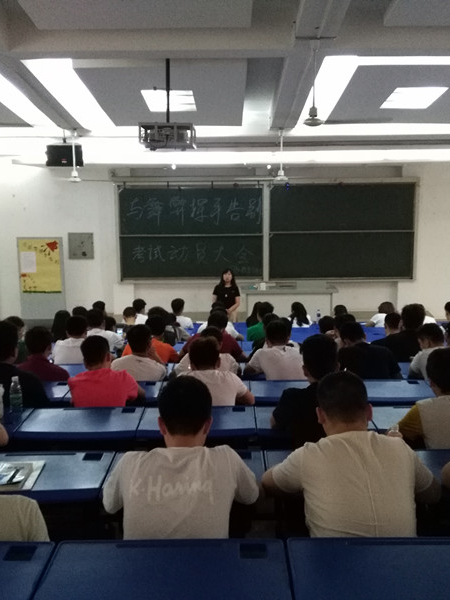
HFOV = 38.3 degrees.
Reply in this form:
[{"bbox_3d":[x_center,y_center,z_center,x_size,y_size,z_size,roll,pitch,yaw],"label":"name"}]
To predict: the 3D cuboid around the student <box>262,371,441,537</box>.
[{"bbox_3d":[0.418,0.820,2.197,0.590,1.200,0.680,0,8,0],"label":"student"}]

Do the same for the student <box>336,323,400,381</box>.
[{"bbox_3d":[0.952,0.738,4.786,0.561,1.228,0.720,-1,8,-1],"label":"student"}]

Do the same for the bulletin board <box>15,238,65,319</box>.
[{"bbox_3d":[-3.589,-0.406,12.688,0.890,1.610,0.050,0,8,0],"label":"bulletin board"}]

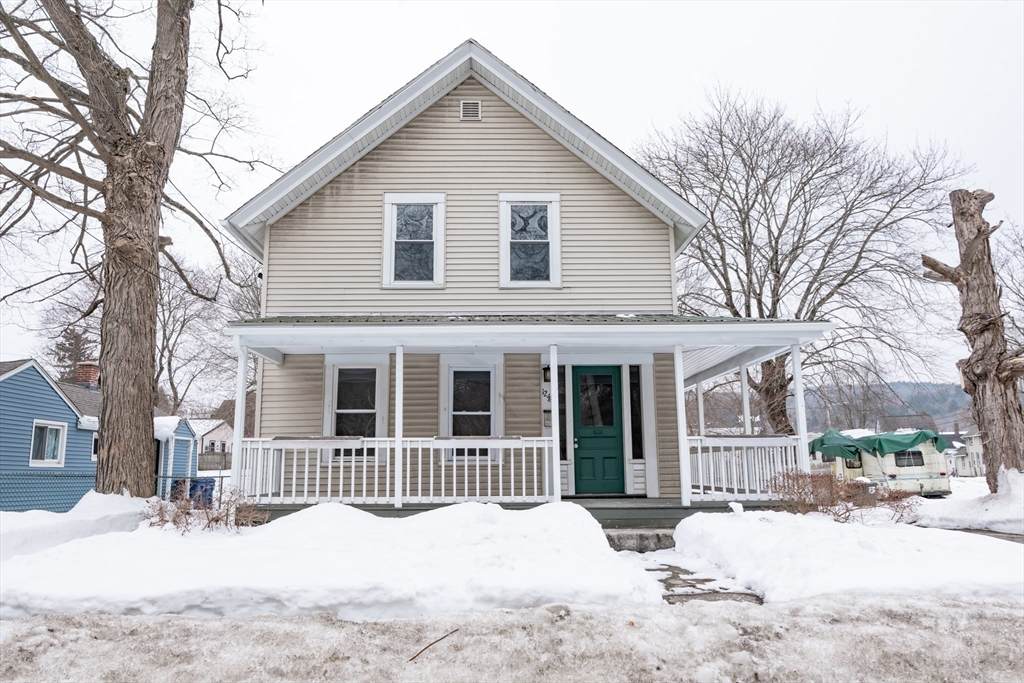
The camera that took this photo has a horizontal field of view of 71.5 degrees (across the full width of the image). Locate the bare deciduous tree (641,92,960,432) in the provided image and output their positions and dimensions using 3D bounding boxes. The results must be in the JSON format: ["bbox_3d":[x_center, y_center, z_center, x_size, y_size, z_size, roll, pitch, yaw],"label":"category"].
[{"bbox_3d":[10.759,-1.932,25.965,13.200,15.300,12.000,0,-10,-1],"label":"bare deciduous tree"}]

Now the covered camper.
[{"bbox_3d":[14.296,5.005,28.248,2.400,2.600,6.000,-1,-10,4],"label":"covered camper"}]

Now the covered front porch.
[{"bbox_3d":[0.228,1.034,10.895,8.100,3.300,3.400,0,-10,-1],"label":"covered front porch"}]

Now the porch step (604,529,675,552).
[{"bbox_3d":[1.566,2.487,8.853,1.200,0.260,0.500,0,-10,-1],"label":"porch step"}]

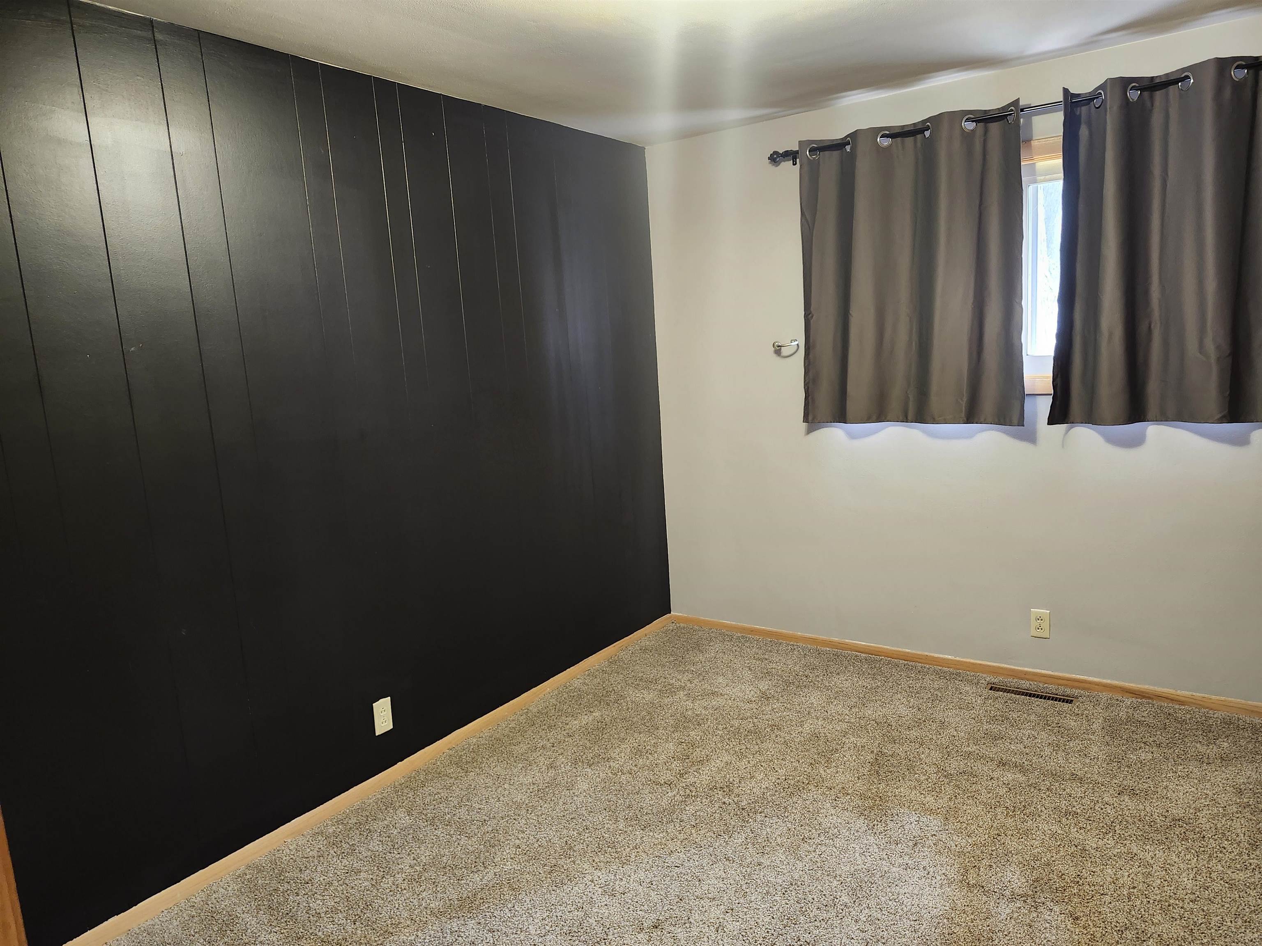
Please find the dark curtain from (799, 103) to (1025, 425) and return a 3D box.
[{"bbox_3d":[1.073,-0.771,3.301,0.855,1.155,0.100,3,11,35],"label":"dark curtain"}]

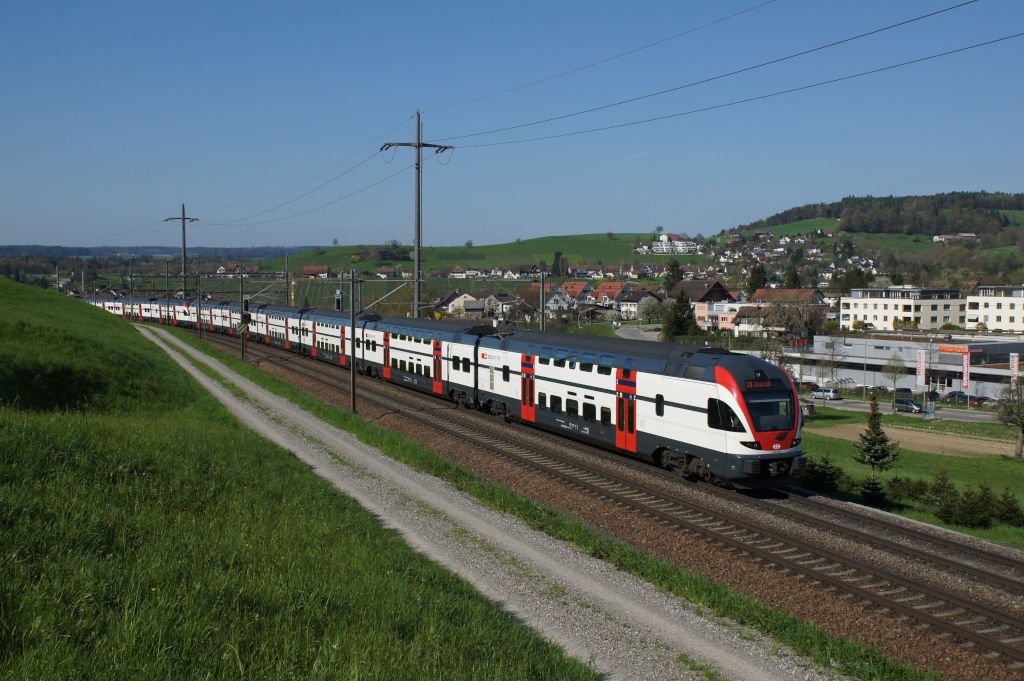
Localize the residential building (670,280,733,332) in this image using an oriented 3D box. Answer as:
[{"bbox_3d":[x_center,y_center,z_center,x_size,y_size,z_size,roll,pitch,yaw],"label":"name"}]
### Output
[{"bbox_3d":[53.620,-9.289,288.000,15.000,14.500,13.000,2,4,32],"label":"residential building"}]

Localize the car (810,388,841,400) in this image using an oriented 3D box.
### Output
[{"bbox_3d":[54.879,9.429,179.000,4.500,1.650,1.800,3,5,43],"label":"car"}]

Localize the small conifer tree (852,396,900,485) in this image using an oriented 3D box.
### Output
[{"bbox_3d":[13.765,3.830,38.800,1.750,3.400,1.750,1,4,19],"label":"small conifer tree"}]

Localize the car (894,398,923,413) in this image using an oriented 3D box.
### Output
[{"bbox_3d":[63.132,10.403,163.000,4.650,1.730,1.830,3,4,37],"label":"car"}]

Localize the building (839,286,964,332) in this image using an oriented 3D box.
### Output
[{"bbox_3d":[98.846,-6.961,259.000,20.500,12.200,21.500,-2,4,-32],"label":"building"}]

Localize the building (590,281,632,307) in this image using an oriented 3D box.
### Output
[{"bbox_3d":[38.699,-16.365,394.000,12.500,11.500,12.000,-2,4,-36],"label":"building"}]

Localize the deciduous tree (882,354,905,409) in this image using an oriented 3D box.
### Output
[{"bbox_3d":[59.656,6.724,160.000,3.700,9.000,3.700,2,4,21],"label":"deciduous tree"}]

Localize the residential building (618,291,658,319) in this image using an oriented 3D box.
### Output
[{"bbox_3d":[46.969,-12.684,374.000,10.500,10.500,11.000,-2,4,-32],"label":"residential building"}]

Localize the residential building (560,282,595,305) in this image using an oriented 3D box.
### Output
[{"bbox_3d":[25.862,-17.176,404.000,12.500,11.500,12.000,-2,4,-36],"label":"residential building"}]

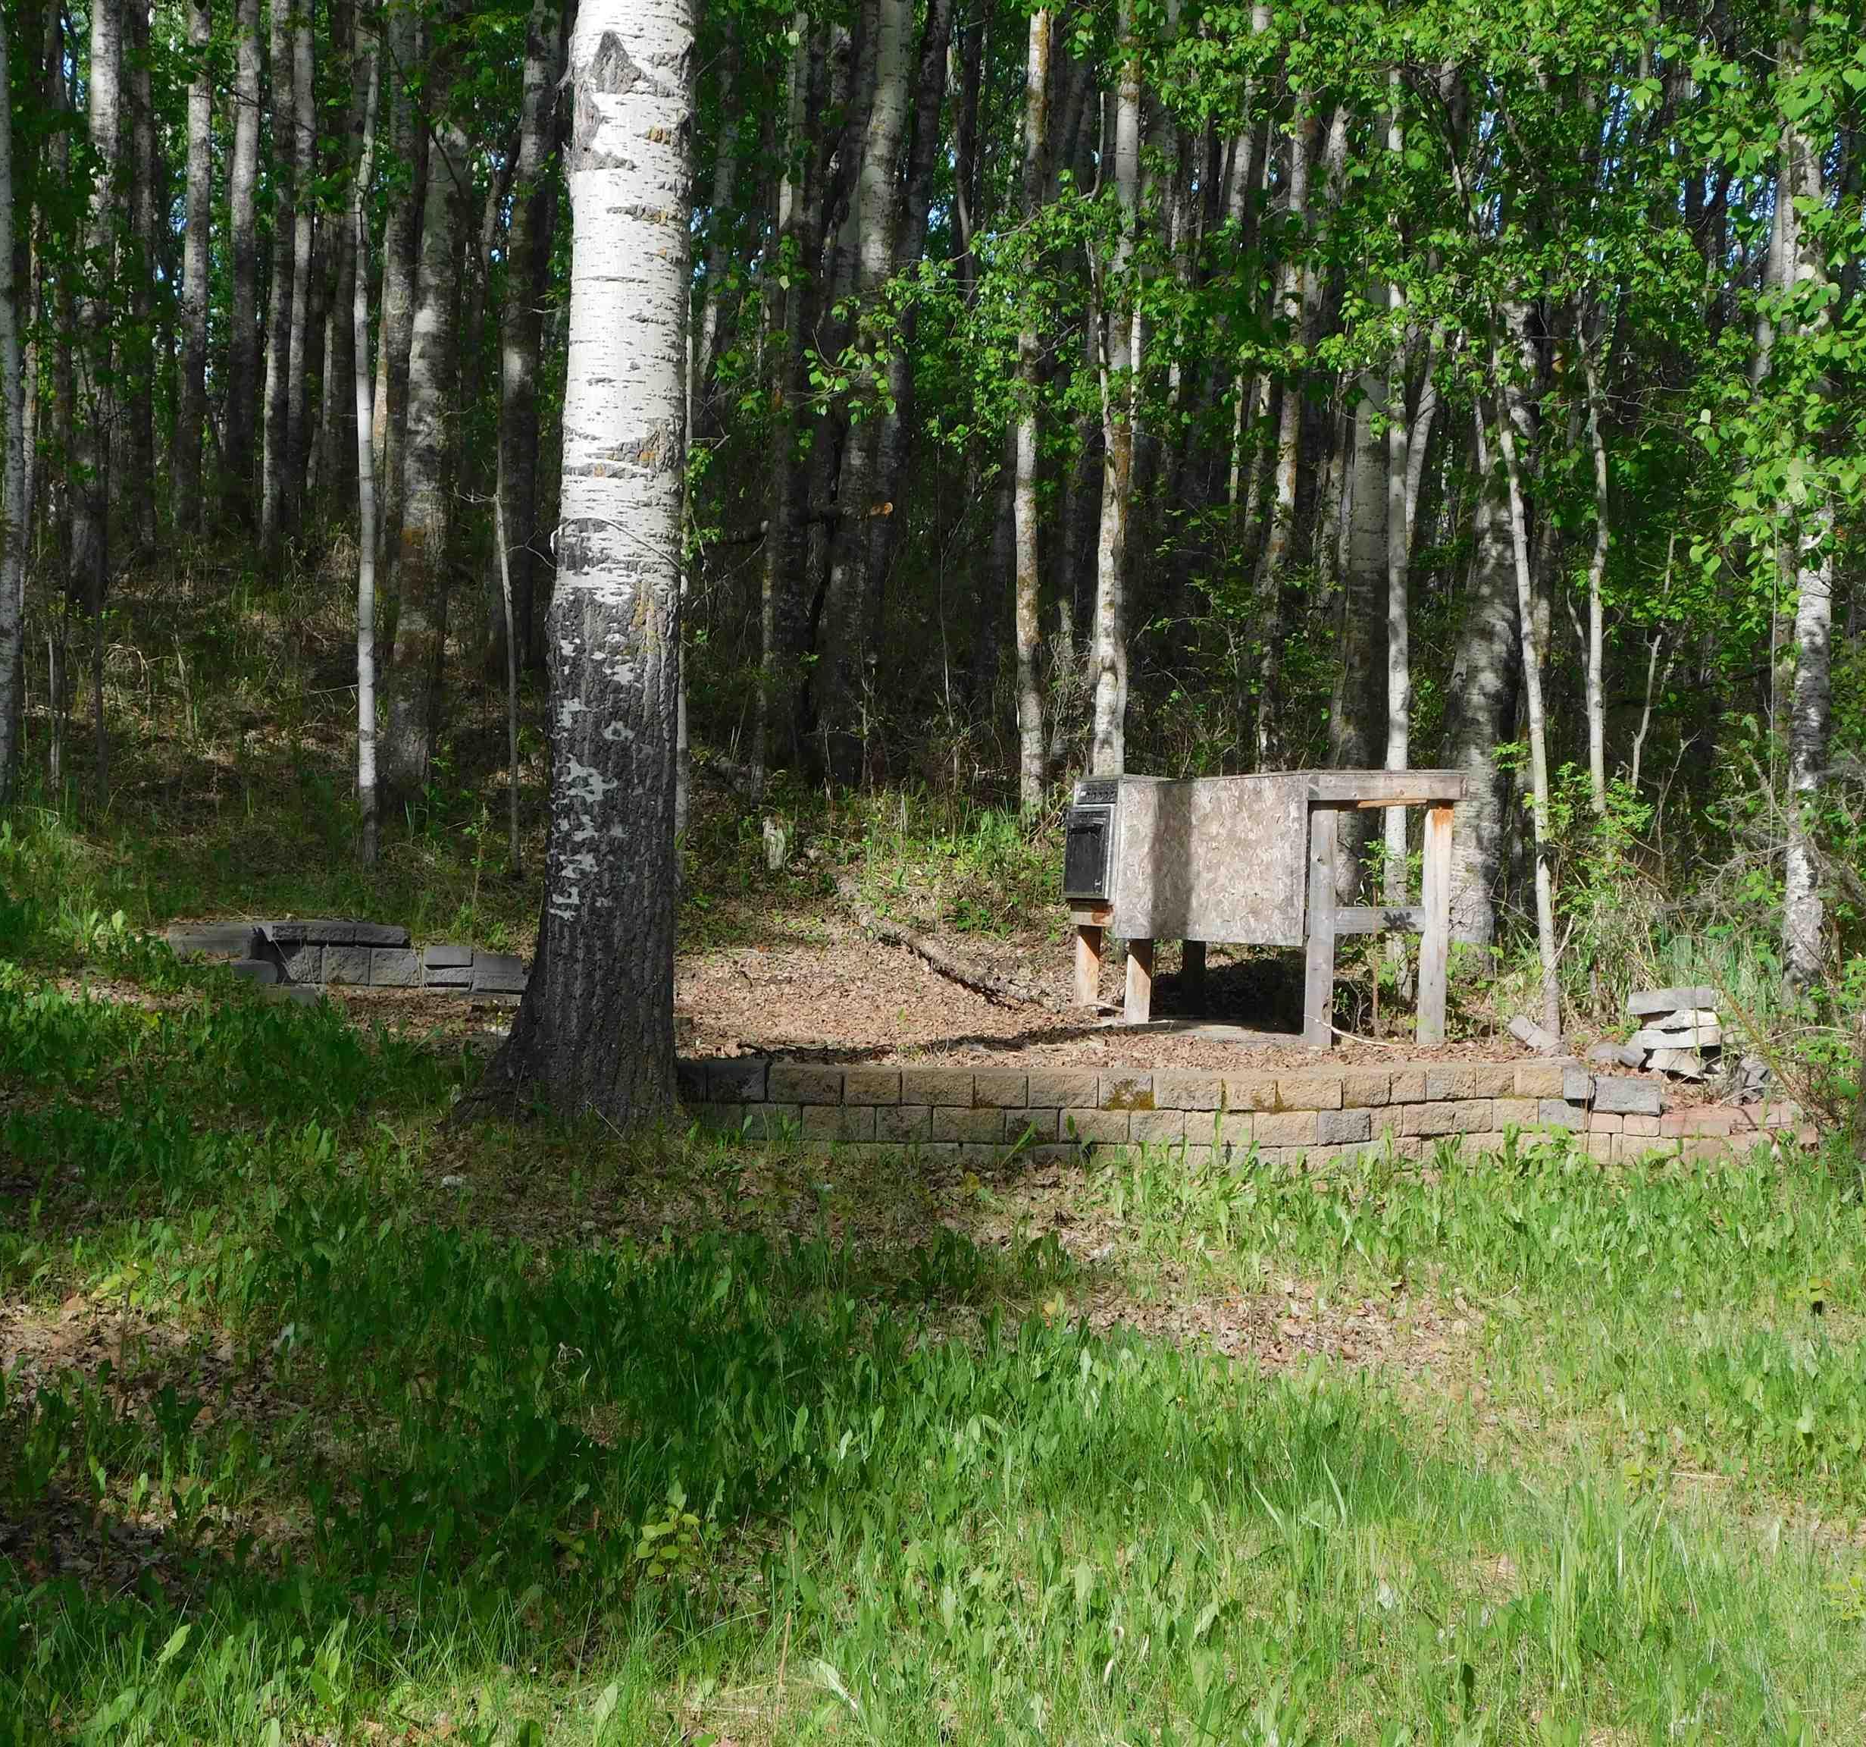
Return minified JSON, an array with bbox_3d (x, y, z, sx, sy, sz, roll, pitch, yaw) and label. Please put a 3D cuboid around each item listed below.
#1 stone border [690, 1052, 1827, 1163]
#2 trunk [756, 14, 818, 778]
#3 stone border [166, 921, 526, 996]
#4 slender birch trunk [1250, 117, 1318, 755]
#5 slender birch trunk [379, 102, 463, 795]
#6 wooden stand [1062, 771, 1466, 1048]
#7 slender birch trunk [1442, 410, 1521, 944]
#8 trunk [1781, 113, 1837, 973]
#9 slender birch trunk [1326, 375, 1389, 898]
[{"bbox_3d":[1.080,0.845,14.200,4.000,0.360,0.850,0,0,-5],"label":"stone border"},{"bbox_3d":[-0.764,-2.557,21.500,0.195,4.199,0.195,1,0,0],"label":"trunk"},{"bbox_3d":[-2.262,0.333,15.300,1.380,0.270,0.420,0,0,-5],"label":"stone border"},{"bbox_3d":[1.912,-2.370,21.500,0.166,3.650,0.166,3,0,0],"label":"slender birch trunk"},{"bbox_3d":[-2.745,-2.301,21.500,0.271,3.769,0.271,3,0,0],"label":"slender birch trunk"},{"bbox_3d":[1.260,0.130,15.550,0.720,1.000,1.750,0,0,-29],"label":"wooden stand"},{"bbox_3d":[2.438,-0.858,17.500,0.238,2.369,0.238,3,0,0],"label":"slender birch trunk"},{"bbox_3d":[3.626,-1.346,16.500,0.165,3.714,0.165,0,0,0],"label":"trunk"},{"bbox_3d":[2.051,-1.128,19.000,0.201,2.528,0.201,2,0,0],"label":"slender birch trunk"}]

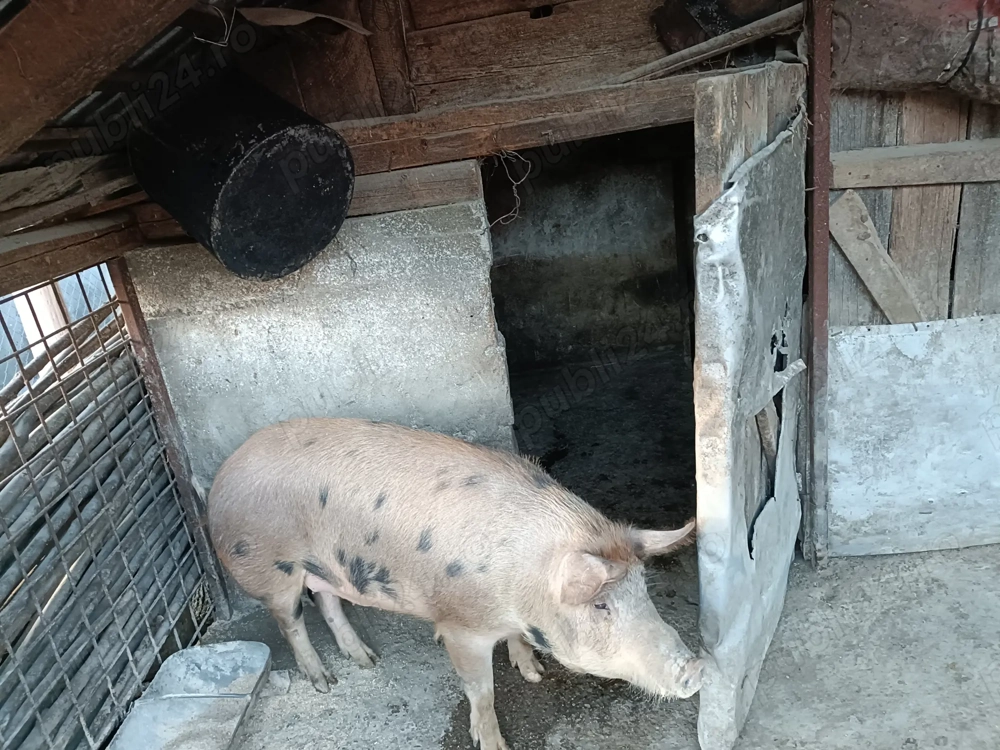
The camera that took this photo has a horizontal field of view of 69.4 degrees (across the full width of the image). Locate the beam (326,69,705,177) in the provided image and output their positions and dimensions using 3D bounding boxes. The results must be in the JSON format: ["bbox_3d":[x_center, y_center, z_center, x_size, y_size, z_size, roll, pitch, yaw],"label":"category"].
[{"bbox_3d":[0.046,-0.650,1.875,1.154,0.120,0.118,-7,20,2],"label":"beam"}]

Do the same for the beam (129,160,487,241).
[{"bbox_3d":[-0.513,-0.467,1.942,0.950,0.107,0.118,-7,20,2],"label":"beam"}]

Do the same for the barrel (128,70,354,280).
[{"bbox_3d":[-0.552,-0.442,1.581,0.303,0.354,0.354,39,19,23],"label":"barrel"}]

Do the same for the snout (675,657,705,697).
[{"bbox_3d":[0.374,0.597,1.425,0.077,0.070,0.040,-24,38,-37],"label":"snout"}]

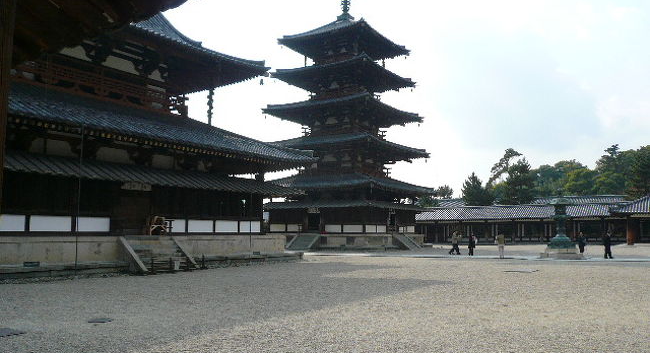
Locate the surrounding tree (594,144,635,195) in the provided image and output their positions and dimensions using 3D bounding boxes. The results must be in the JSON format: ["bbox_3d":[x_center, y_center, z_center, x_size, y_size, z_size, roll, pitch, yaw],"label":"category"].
[{"bbox_3d":[60.164,2.723,108.328,8.320,19.280,8.320,-3,-7,29],"label":"surrounding tree"}]

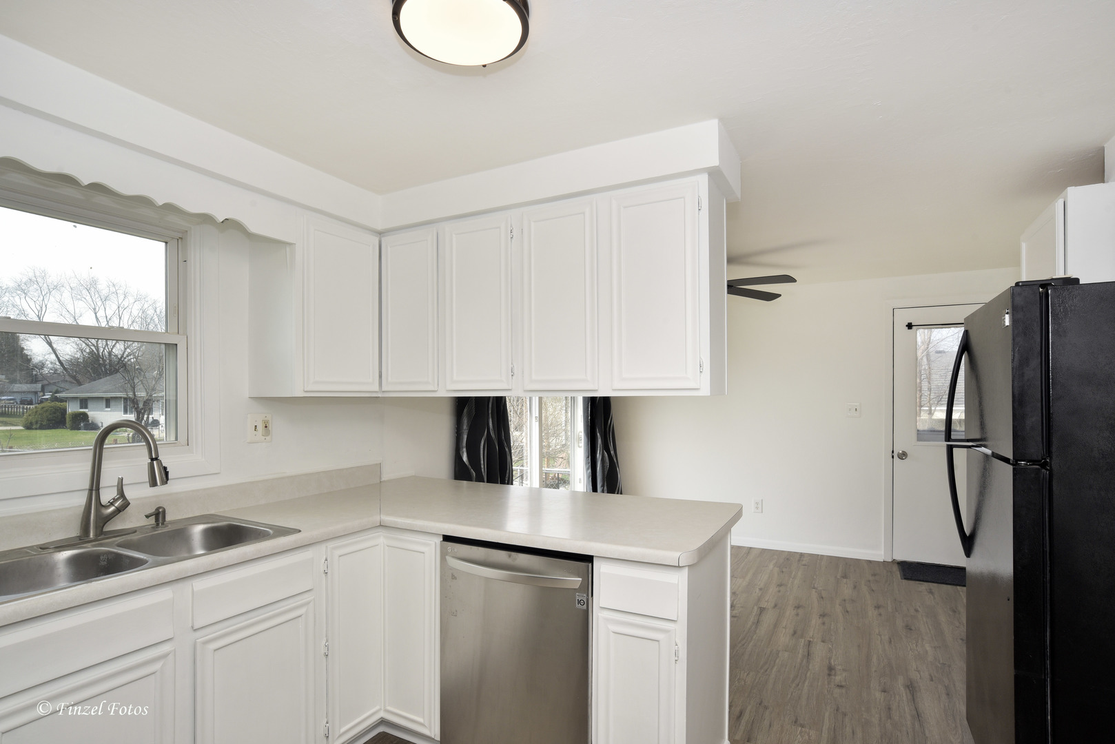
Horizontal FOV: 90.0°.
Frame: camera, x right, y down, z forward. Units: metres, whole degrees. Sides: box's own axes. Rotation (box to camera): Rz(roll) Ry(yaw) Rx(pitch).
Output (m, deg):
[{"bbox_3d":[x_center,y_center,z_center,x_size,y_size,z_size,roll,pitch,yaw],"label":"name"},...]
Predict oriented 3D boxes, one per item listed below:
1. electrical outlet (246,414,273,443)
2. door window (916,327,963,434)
[{"bbox_3d":[-1.310,0.248,2.455,0.014,0.121,0.118,-1,-2,28],"label":"electrical outlet"},{"bbox_3d":[3.150,0.088,4.390,0.560,0.900,0.050,-1,-2,28],"label":"door window"}]

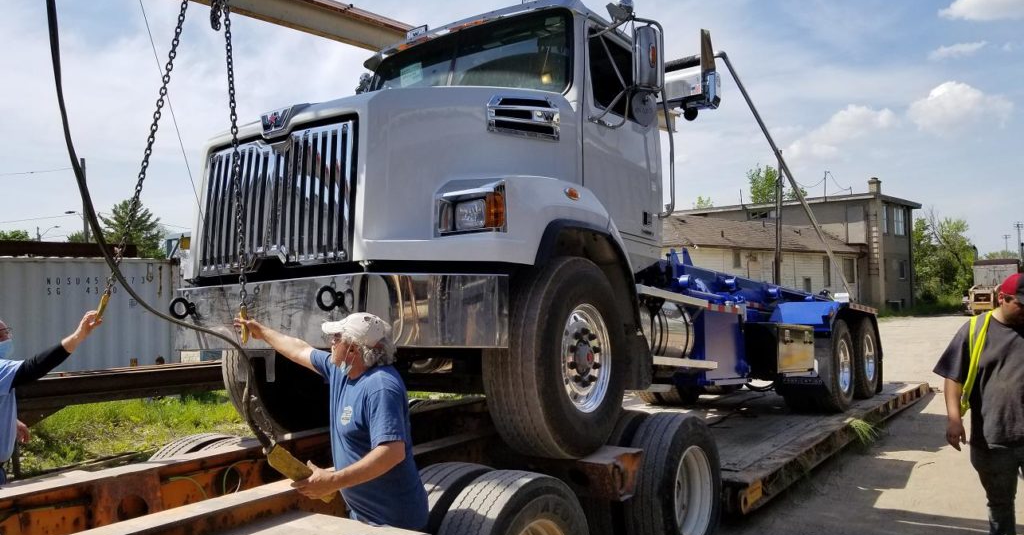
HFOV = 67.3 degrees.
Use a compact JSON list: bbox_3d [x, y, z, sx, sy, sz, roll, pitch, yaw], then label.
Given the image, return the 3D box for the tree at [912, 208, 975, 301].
[{"bbox_3d":[29.000,-0.650,52.000,5.000,6.800,5.000,-1,0,0],"label":"tree"}]

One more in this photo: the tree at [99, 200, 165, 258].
[{"bbox_3d":[-29.700,-1.050,60.000,5.500,8.300,5.500,-1,0,0],"label":"tree"}]

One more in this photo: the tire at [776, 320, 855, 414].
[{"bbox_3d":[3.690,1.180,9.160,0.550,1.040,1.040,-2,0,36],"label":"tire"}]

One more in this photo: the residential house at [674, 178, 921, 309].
[{"bbox_3d":[17.600,-1.100,50.000,14.000,6.900,8.500,-2,0,40],"label":"residential house"}]

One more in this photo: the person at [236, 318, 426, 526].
[{"bbox_3d":[-0.775,1.050,3.230,0.720,1.720,0.880,0,-2,-29],"label":"person"}]

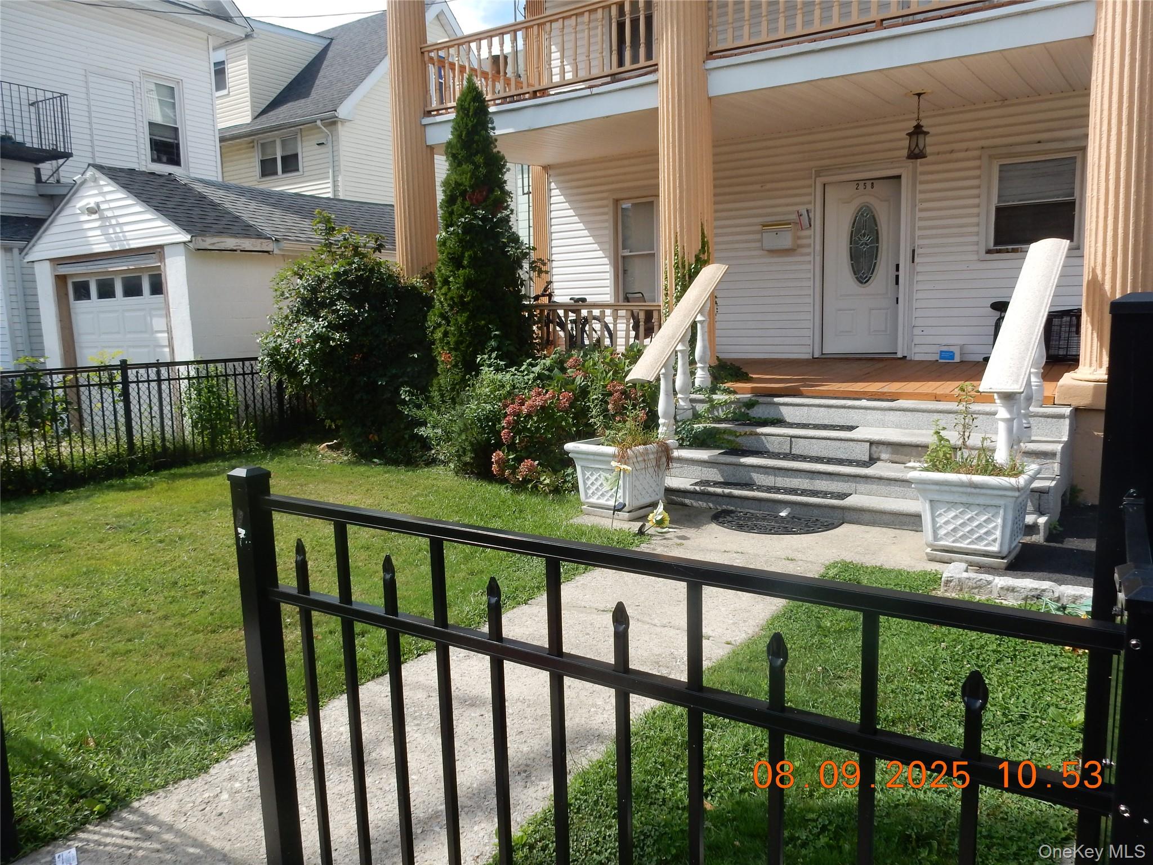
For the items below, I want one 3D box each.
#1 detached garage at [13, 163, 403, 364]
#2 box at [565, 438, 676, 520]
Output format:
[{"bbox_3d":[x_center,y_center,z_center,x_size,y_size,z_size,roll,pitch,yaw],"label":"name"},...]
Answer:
[{"bbox_3d":[-4.222,-2.051,13.470,4.137,3.484,6.700,4,9,34],"label":"detached garage"},{"bbox_3d":[0.345,0.331,6.266,0.595,0.545,0.595,5,10,40],"label":"box"}]

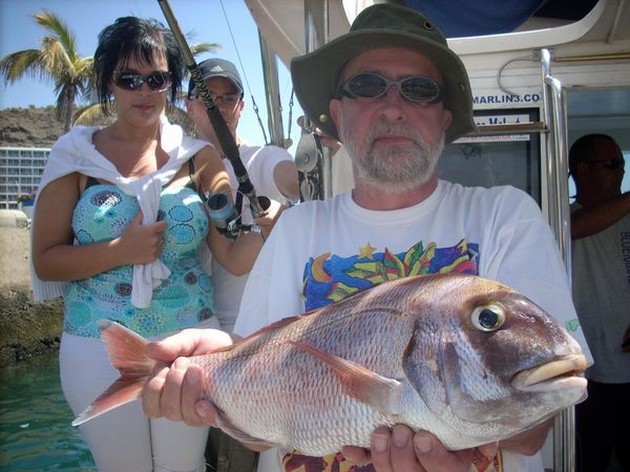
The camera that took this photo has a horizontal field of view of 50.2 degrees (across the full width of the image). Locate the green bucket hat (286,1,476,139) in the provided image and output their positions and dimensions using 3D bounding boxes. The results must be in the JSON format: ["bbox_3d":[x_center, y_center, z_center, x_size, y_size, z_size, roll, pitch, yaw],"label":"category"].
[{"bbox_3d":[0.110,-0.265,1.015,0.290,0.185,0.305,3,-8,6],"label":"green bucket hat"}]

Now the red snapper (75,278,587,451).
[{"bbox_3d":[-0.020,0.128,0.675,0.540,0.168,0.080,-4,-6,20],"label":"red snapper"}]

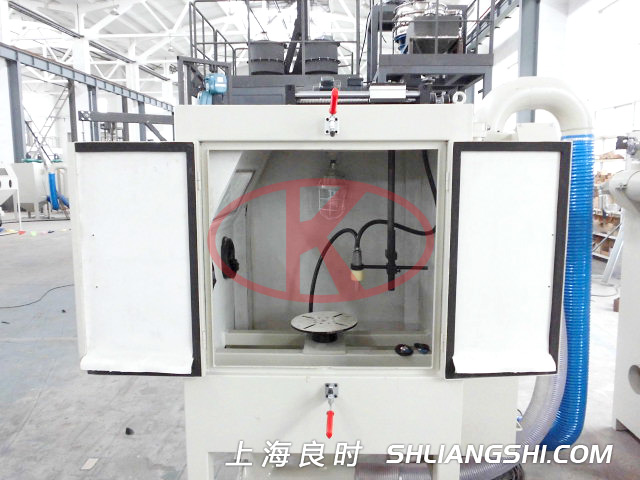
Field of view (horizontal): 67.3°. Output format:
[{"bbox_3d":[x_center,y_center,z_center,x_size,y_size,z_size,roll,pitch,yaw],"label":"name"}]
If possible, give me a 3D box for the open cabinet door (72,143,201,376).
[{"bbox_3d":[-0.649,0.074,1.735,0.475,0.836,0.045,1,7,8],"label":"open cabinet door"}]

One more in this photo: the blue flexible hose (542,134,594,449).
[{"bbox_3d":[1.210,0.288,2.311,0.209,1.549,0.190,0,7,0],"label":"blue flexible hose"}]

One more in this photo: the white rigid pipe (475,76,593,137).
[{"bbox_3d":[0.970,-0.607,2.190,0.530,0.275,0.140,0,7,0],"label":"white rigid pipe"}]

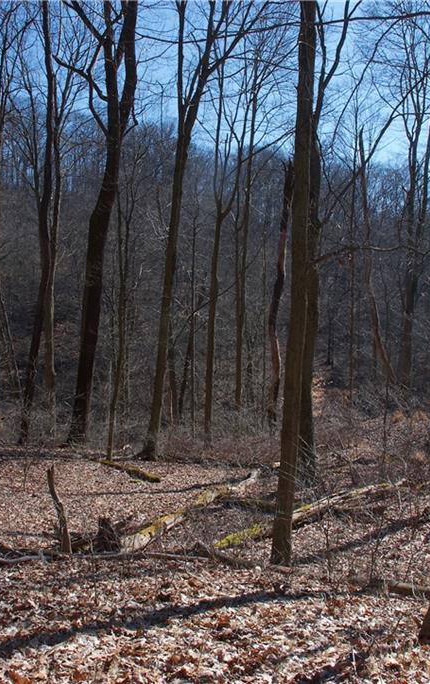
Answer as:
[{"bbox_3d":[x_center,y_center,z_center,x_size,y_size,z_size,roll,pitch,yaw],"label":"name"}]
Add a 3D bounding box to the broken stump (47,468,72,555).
[{"bbox_3d":[-2.020,2.180,10.000,0.200,1.120,0.170,-9,0,0],"label":"broken stump"}]

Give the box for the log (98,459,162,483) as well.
[{"bbox_3d":[-2.007,2.901,17.550,0.260,0.240,2.686,0,1,-39],"label":"log"}]

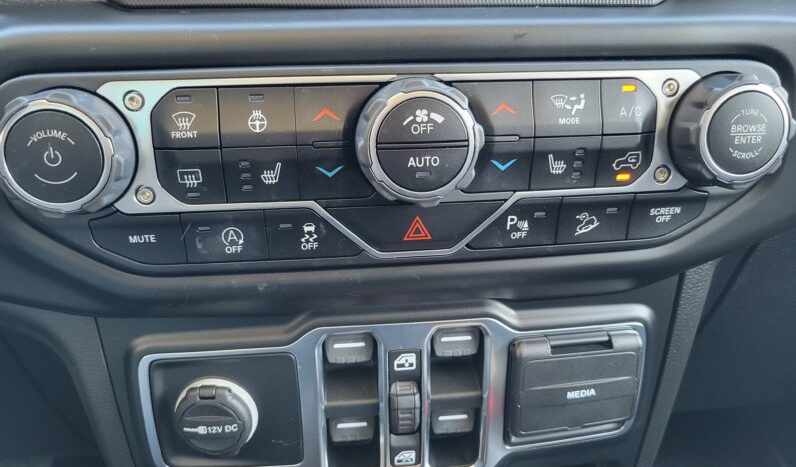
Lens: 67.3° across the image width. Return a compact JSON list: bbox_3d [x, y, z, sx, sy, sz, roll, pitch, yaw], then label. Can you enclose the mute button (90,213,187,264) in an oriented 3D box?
[{"bbox_3d":[-0.102,0.002,0.237,0.033,0.021,0.008,-3,26,-6],"label":"mute button"}]

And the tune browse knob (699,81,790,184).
[{"bbox_3d":[0.140,-0.042,0.249,0.044,0.044,0.016,-3,13,-6],"label":"tune browse knob"}]

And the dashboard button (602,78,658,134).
[{"bbox_3d":[0.092,-0.051,0.242,0.023,0.022,0.008,-3,3,-6],"label":"dashboard button"}]

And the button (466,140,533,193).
[{"bbox_3d":[0.039,-0.029,0.241,0.029,0.022,0.008,-3,26,-6],"label":"button"}]

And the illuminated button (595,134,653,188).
[{"bbox_3d":[0.093,-0.031,0.247,0.023,0.022,0.008,-3,26,-6],"label":"illuminated button"}]

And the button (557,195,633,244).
[{"bbox_3d":[0.084,-0.007,0.258,0.032,0.021,0.008,-3,26,-6],"label":"button"}]

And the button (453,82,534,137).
[{"bbox_3d":[0.037,-0.048,0.236,0.032,0.022,0.008,-3,3,-6],"label":"button"}]

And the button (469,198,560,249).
[{"bbox_3d":[0.049,-0.006,0.254,0.038,0.021,0.008,-3,26,-6],"label":"button"}]

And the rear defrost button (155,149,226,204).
[{"bbox_3d":[-0.078,-0.023,0.228,0.024,0.022,0.008,-3,26,-6],"label":"rear defrost button"}]

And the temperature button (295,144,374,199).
[{"bbox_3d":[-0.024,-0.025,0.234,0.029,0.022,0.008,-3,26,-6],"label":"temperature button"}]

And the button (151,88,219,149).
[{"bbox_3d":[-0.079,-0.042,0.223,0.024,0.022,0.008,-3,3,-6],"label":"button"}]

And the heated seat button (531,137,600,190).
[{"bbox_3d":[0.067,-0.030,0.245,0.028,0.022,0.008,-3,26,-6],"label":"heated seat button"}]

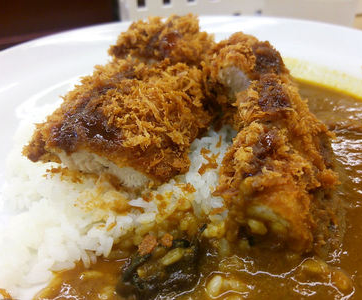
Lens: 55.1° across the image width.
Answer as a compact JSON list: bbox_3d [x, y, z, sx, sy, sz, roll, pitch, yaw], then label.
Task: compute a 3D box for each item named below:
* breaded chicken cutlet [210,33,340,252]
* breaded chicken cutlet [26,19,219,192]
[{"bbox_3d":[0.045,-0.018,0.186,0.047,0.050,0.125,-1,32,0],"label":"breaded chicken cutlet"},{"bbox_3d":[-0.029,-0.044,0.210,0.083,0.050,0.129,6,33,11],"label":"breaded chicken cutlet"}]

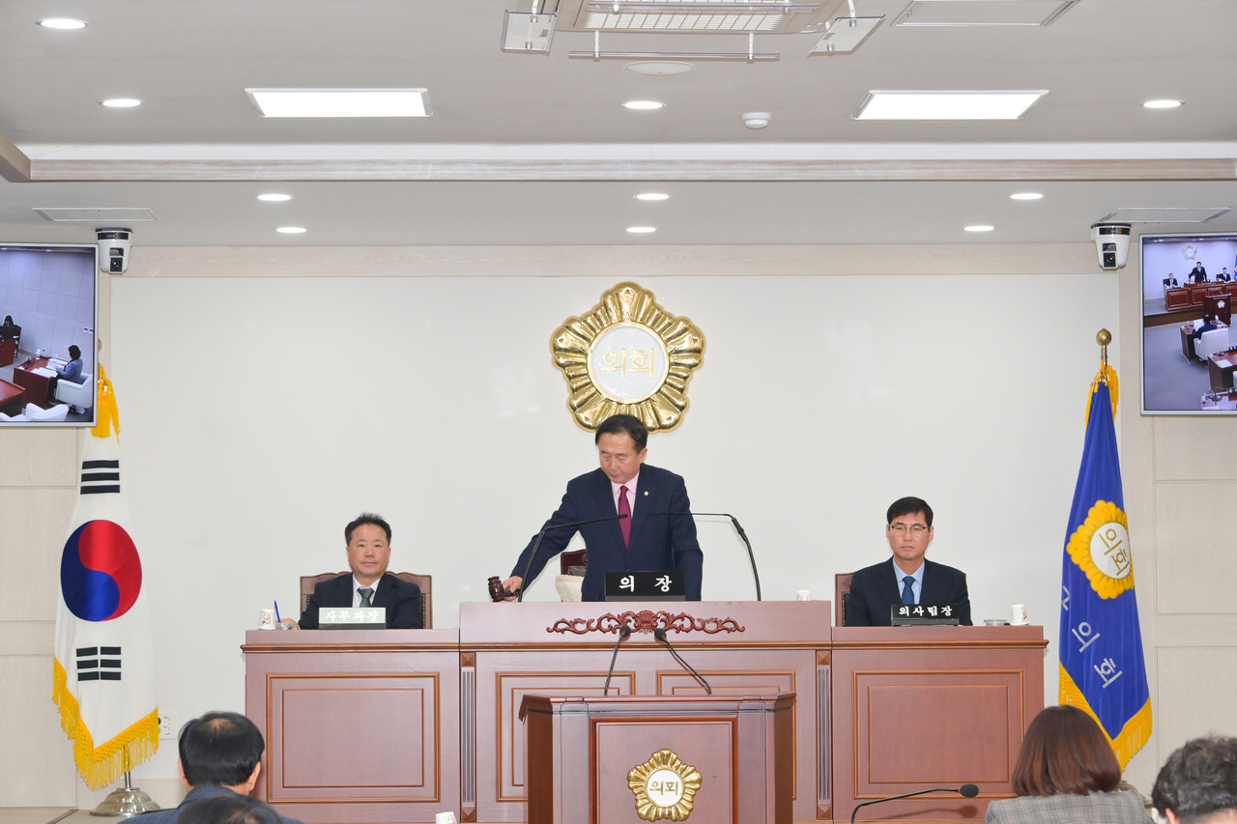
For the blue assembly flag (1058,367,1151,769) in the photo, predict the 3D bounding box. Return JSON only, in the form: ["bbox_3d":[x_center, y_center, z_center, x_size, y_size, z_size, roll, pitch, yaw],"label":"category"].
[{"bbox_3d":[2.089,0.670,12.560,0.390,1.727,0.250,0,-3,-2],"label":"blue assembly flag"}]

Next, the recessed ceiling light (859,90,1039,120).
[{"bbox_3d":[1.122,-1.060,9.954,0.600,0.050,0.600,0,-3,-2],"label":"recessed ceiling light"}]

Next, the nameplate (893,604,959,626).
[{"bbox_3d":[1.137,0.753,10.819,0.247,0.084,0.065,0,-3,2],"label":"nameplate"}]

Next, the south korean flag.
[{"bbox_3d":[-2.107,0.686,11.980,0.430,1.710,0.280,0,-3,-2],"label":"south korean flag"}]

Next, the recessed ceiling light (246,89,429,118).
[{"bbox_3d":[-0.949,-1.056,10.004,0.605,0.050,0.605,0,-3,-2],"label":"recessed ceiling light"}]

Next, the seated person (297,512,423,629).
[{"bbox_3d":[-0.971,0.990,11.050,0.520,1.216,0.700,0,-3,-2],"label":"seated person"}]

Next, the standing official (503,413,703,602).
[{"bbox_3d":[-0.057,0.816,11.176,0.750,1.620,0.500,0,-3,-2],"label":"standing official"}]

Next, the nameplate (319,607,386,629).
[{"bbox_3d":[-0.981,0.759,10.770,0.243,0.080,0.055,0,-3,-2],"label":"nameplate"}]

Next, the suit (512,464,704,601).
[{"bbox_3d":[-0.038,0.584,10.900,0.720,0.780,0.420,0,-3,-2],"label":"suit"}]

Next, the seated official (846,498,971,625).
[{"bbox_3d":[1.100,0.956,11.100,0.500,1.278,0.700,0,-3,-2],"label":"seated official"}]

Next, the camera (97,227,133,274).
[{"bbox_3d":[-2.108,-0.673,12.203,0.165,0.193,0.170,0,-3,-10],"label":"camera"}]

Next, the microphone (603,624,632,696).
[{"bbox_3d":[-0.002,0.785,9.200,0.092,0.235,0.190,-1,-3,7],"label":"microphone"}]

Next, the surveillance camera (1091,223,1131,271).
[{"bbox_3d":[2.069,-0.694,12.246,0.165,0.193,0.170,-1,-3,8],"label":"surveillance camera"}]

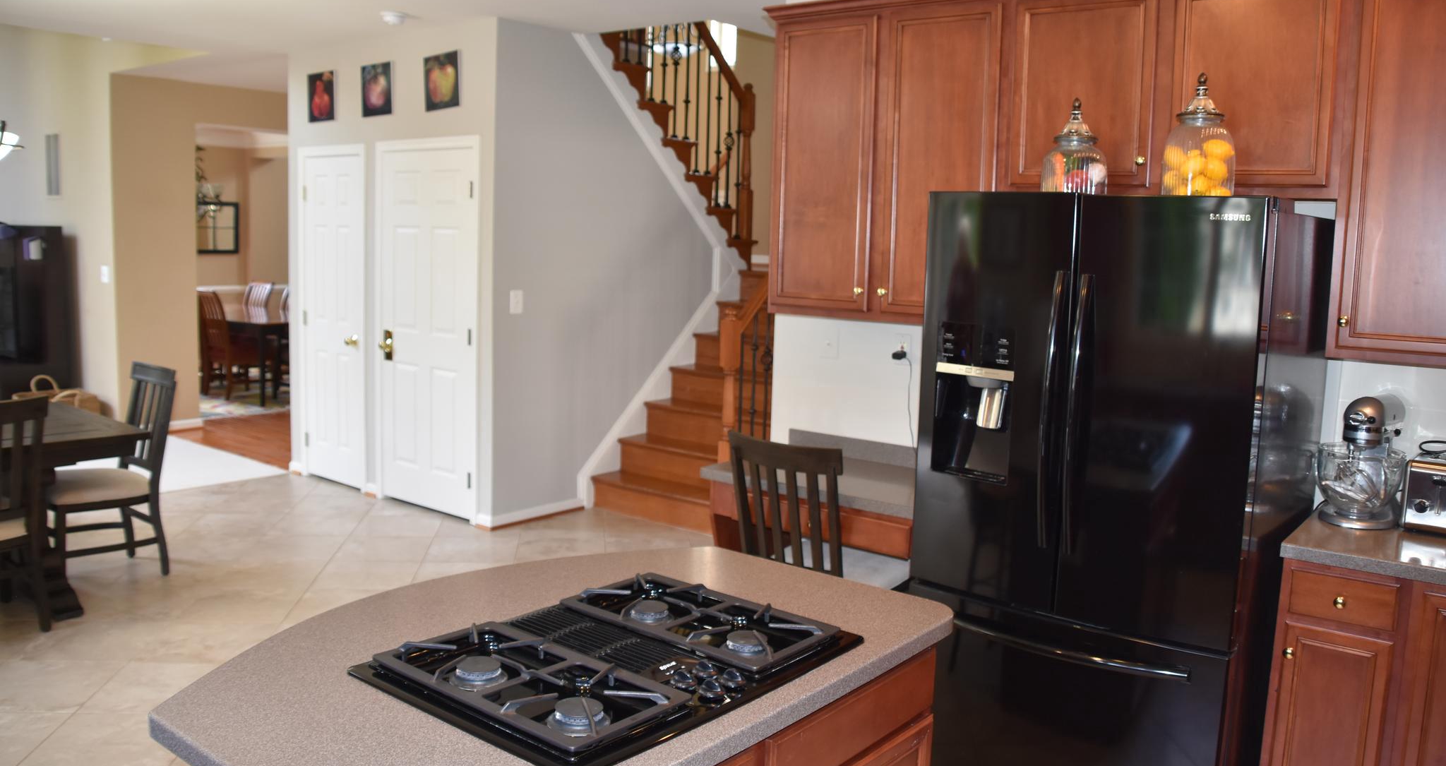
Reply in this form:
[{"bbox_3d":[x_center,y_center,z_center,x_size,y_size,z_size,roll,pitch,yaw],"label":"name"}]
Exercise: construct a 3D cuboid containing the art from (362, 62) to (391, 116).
[{"bbox_3d":[-1.995,-1.693,6.288,0.287,0.288,0.026,8,9,38],"label":"art"}]

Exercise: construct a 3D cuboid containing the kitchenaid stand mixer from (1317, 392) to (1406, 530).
[{"bbox_3d":[1.909,0.221,3.201,0.360,0.360,0.250,-5,10,-44],"label":"kitchenaid stand mixer"}]

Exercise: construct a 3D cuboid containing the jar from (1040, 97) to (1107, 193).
[{"bbox_3d":[1.013,-0.663,3.114,0.180,0.302,0.180,2,7,0],"label":"jar"}]

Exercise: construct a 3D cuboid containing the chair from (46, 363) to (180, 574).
[{"bbox_3d":[-2.866,0.429,4.958,0.465,0.955,0.550,8,9,38],"label":"chair"}]

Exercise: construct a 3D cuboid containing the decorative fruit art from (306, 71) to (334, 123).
[{"bbox_3d":[-2.449,-1.747,6.641,0.280,0.288,0.026,8,9,38],"label":"decorative fruit art"}]

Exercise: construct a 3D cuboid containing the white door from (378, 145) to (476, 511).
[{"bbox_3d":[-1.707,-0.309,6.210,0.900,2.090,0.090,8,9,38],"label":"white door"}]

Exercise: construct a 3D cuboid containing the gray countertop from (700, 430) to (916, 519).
[{"bbox_3d":[0.513,0.329,3.994,1.030,0.125,0.610,8,9,38],"label":"gray countertop"}]

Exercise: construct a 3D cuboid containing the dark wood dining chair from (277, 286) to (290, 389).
[{"bbox_3d":[-4.715,-0.488,11.340,0.480,1.010,0.560,8,9,38],"label":"dark wood dining chair"}]

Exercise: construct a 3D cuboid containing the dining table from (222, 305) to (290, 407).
[{"bbox_3d":[-4.748,-0.318,10.726,2.400,0.760,1.080,8,9,38],"label":"dining table"}]

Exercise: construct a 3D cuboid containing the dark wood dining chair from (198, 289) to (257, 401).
[{"bbox_3d":[-4.703,-0.369,10.425,0.480,1.010,0.560,8,9,38],"label":"dark wood dining chair"}]

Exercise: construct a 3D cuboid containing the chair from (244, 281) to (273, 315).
[{"bbox_3d":[-5.127,-0.581,11.586,0.480,1.030,0.560,8,9,38],"label":"chair"}]

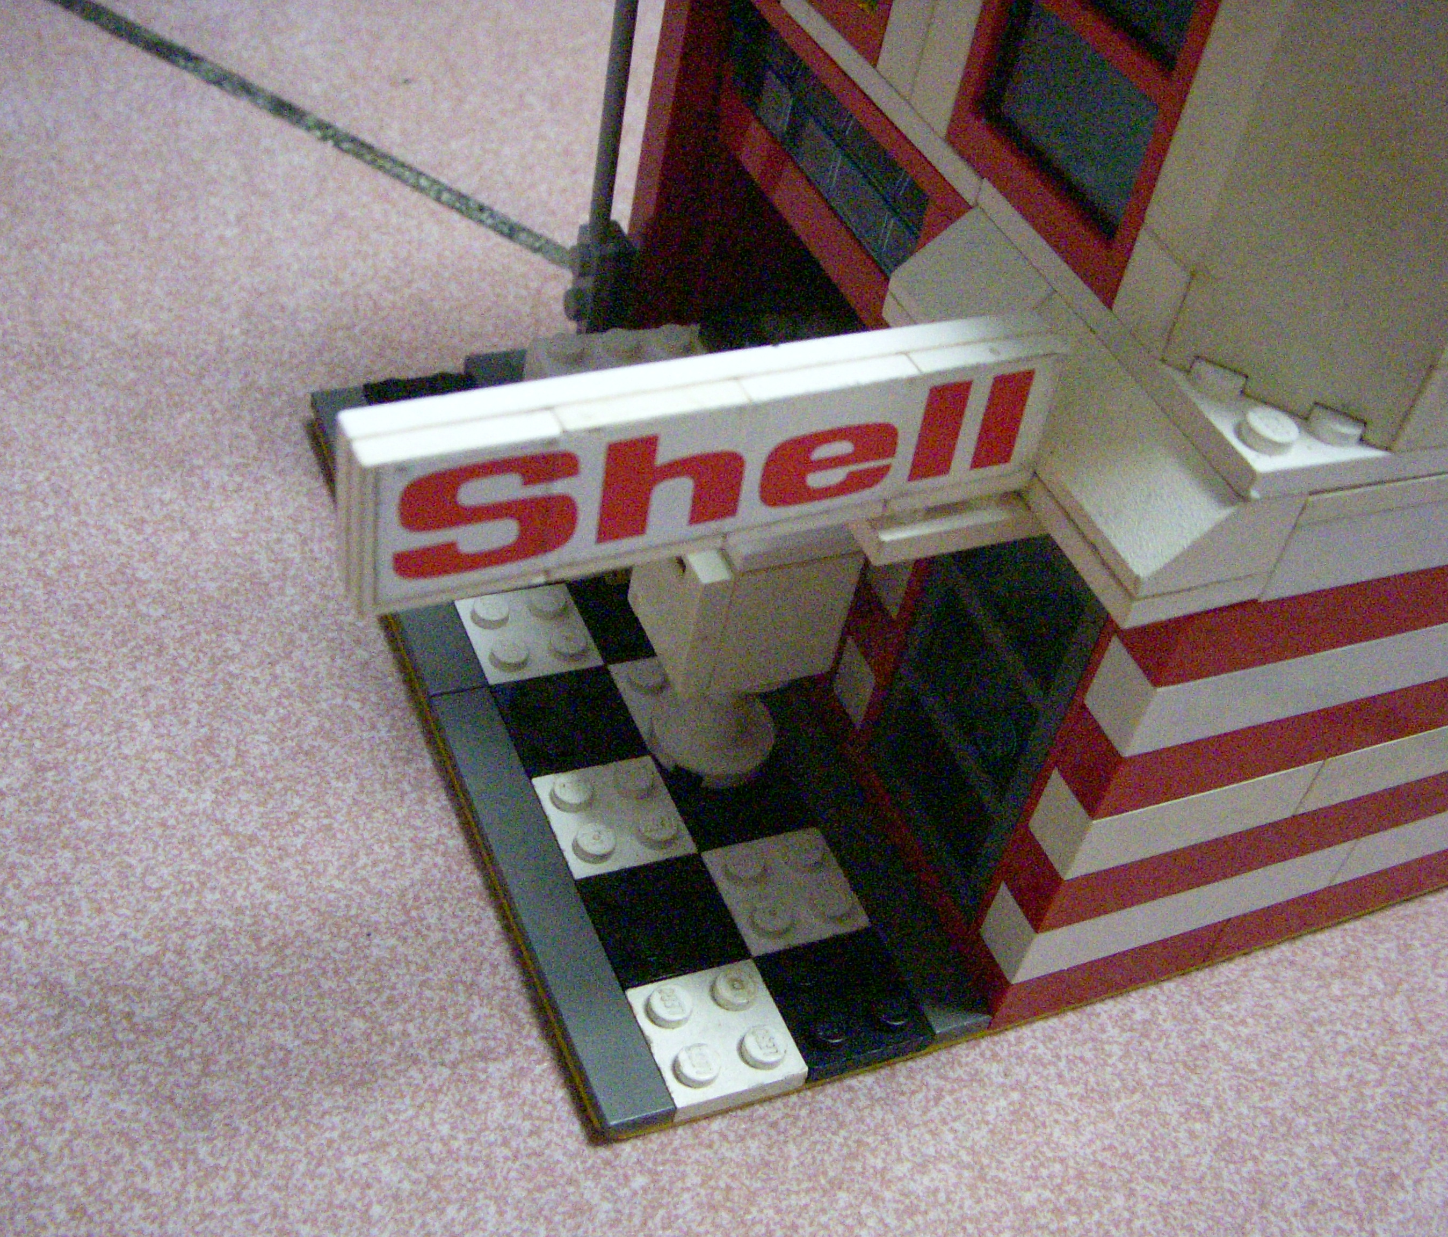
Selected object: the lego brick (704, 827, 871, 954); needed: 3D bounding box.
[{"bbox_3d":[0.007,0.033,0.215,0.016,0.005,0.016,-9,47,-24],"label":"lego brick"}]

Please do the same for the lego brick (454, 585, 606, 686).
[{"bbox_3d":[-0.026,0.003,0.239,0.016,0.005,0.016,-9,47,-24],"label":"lego brick"}]

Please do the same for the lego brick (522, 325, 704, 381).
[{"bbox_3d":[-0.013,-0.032,0.249,0.024,0.011,0.014,-9,47,-24],"label":"lego brick"}]

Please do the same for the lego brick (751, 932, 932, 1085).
[{"bbox_3d":[0.014,0.043,0.205,0.016,0.005,0.016,-9,47,-24],"label":"lego brick"}]

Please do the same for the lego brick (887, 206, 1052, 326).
[{"bbox_3d":[0.028,-0.033,0.182,0.016,0.011,0.016,-9,47,-24],"label":"lego brick"}]

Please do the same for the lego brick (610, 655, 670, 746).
[{"bbox_3d":[-0.005,0.011,0.235,0.016,0.005,0.016,-9,47,-24],"label":"lego brick"}]

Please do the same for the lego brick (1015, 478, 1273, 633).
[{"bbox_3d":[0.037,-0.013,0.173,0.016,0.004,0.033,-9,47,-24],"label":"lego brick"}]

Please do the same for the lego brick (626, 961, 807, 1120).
[{"bbox_3d":[-0.001,0.046,0.199,0.016,0.005,0.016,-9,47,-24],"label":"lego brick"}]

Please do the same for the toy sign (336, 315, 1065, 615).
[{"bbox_3d":[-0.001,-0.014,0.156,0.064,0.015,0.007,-13,47,-22],"label":"toy sign"}]

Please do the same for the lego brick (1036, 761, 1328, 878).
[{"bbox_3d":[0.049,0.018,0.194,0.032,0.011,0.008,-9,47,-24],"label":"lego brick"}]

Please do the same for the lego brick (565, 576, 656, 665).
[{"bbox_3d":[-0.011,0.000,0.246,0.016,0.005,0.016,-9,47,-24],"label":"lego brick"}]

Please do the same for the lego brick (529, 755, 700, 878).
[{"bbox_3d":[-0.013,0.024,0.219,0.016,0.005,0.016,-9,47,-24],"label":"lego brick"}]

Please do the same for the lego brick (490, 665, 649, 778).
[{"bbox_3d":[-0.020,0.013,0.229,0.016,0.005,0.016,-9,47,-24],"label":"lego brick"}]

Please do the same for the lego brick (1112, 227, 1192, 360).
[{"bbox_3d":[0.041,-0.029,0.162,0.008,0.011,0.008,-9,47,-24],"label":"lego brick"}]

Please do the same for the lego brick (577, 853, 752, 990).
[{"bbox_3d":[-0.007,0.035,0.209,0.016,0.005,0.016,-9,47,-24],"label":"lego brick"}]

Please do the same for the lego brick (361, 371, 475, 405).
[{"bbox_3d":[-0.044,-0.030,0.269,0.016,0.005,0.016,-9,47,-24],"label":"lego brick"}]

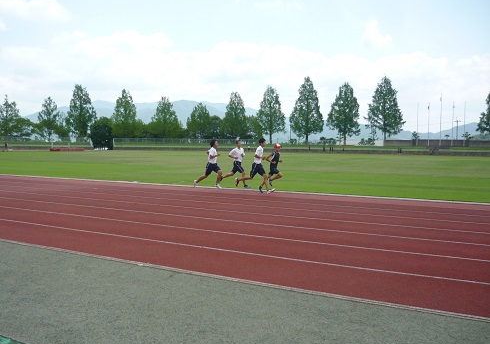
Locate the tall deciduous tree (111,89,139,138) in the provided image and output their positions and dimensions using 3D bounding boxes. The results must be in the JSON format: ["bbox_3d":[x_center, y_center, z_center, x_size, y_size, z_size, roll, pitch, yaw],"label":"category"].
[{"bbox_3d":[-31.968,-15.122,124.000,7.428,14.061,7.428,1,3,0],"label":"tall deciduous tree"}]

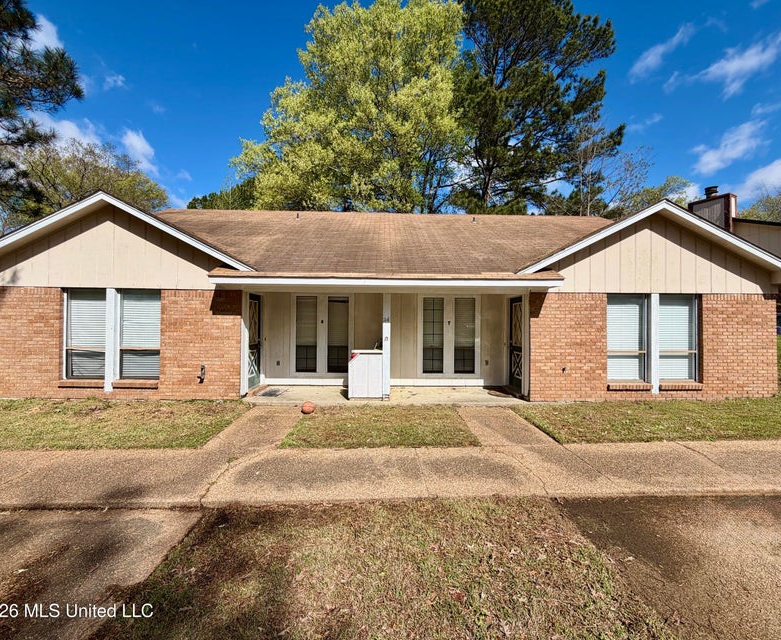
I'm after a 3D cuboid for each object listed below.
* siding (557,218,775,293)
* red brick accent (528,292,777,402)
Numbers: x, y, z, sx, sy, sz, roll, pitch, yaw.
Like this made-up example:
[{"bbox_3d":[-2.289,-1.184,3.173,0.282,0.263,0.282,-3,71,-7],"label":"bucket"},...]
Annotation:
[{"bbox_3d":[5.288,-1.306,6.856,4.708,1.588,0.120,0,-1,-1],"label":"siding"},{"bbox_3d":[5.174,0.535,6.885,4.959,2.150,0.200,0,-1,-1],"label":"red brick accent"}]

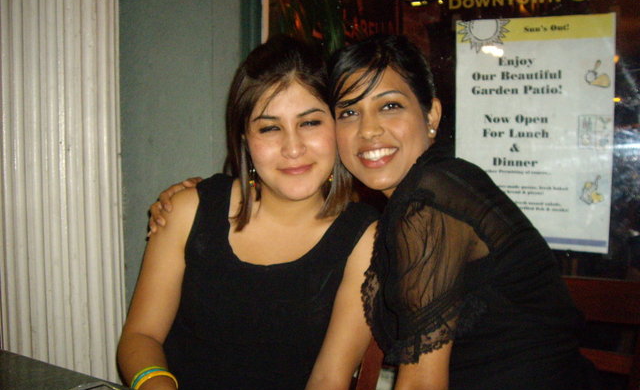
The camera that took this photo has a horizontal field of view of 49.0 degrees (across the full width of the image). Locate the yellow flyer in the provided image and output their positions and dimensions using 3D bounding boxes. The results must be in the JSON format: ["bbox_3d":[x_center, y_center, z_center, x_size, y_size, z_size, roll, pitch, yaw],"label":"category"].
[{"bbox_3d":[0.394,-0.111,1.312,0.280,0.432,0.008,2,9,22],"label":"yellow flyer"}]

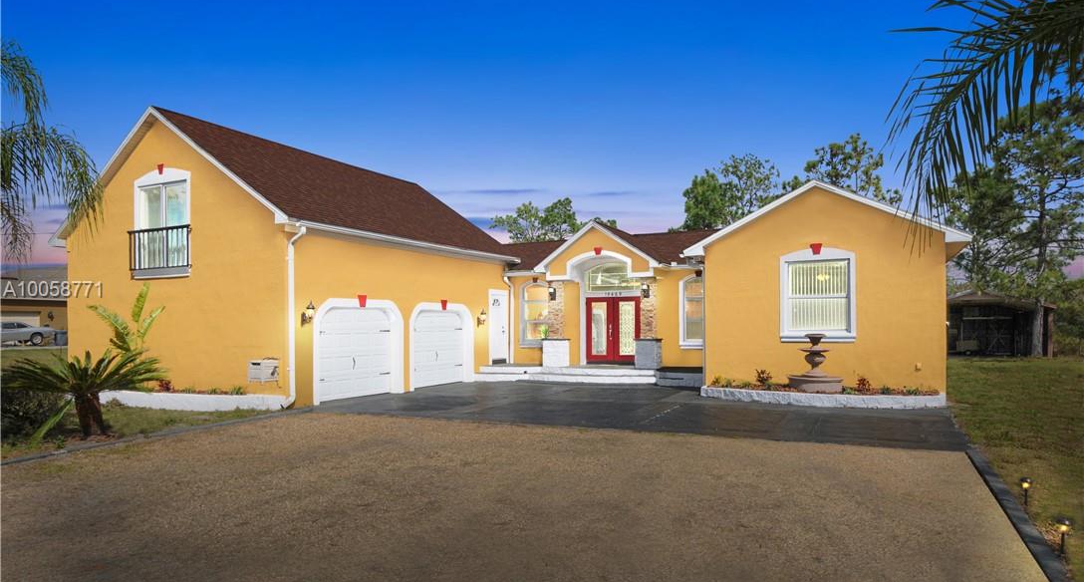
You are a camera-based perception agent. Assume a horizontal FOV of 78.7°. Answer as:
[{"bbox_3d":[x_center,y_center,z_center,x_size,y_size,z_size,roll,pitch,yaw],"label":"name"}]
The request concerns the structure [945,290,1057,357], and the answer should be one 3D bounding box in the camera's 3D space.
[{"bbox_3d":[19.734,1.478,30.475,5.200,2.850,5.500,-2,-3,27],"label":"structure"}]

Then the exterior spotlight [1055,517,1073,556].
[{"bbox_3d":[3.529,1.660,4.487,0.112,0.245,0.112,-2,-3,27],"label":"exterior spotlight"}]

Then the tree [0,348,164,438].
[{"bbox_3d":[-6.654,1.453,9.615,2.250,1.250,2.250,-2,-3,27],"label":"tree"}]

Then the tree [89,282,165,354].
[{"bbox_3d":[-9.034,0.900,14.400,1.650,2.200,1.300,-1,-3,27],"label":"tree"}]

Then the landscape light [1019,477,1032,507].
[{"bbox_3d":[4.119,1.711,5.633,0.105,0.240,0.105,-2,-3,27],"label":"landscape light"}]

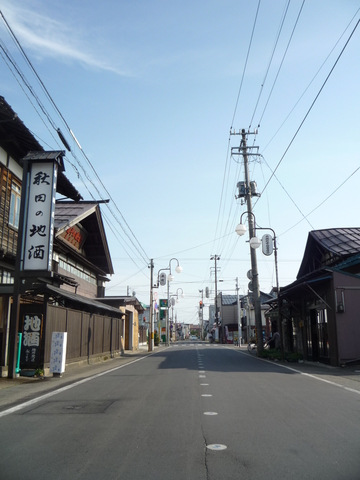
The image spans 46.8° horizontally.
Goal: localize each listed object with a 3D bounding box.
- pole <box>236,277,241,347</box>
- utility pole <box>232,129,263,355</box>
[{"bbox_3d":[6.421,7.777,45.511,0.360,7.600,0.320,0,-13,2],"label":"pole"},{"bbox_3d":[4.130,-0.242,25.171,1.800,14.000,0.650,0,-13,2],"label":"utility pole"}]

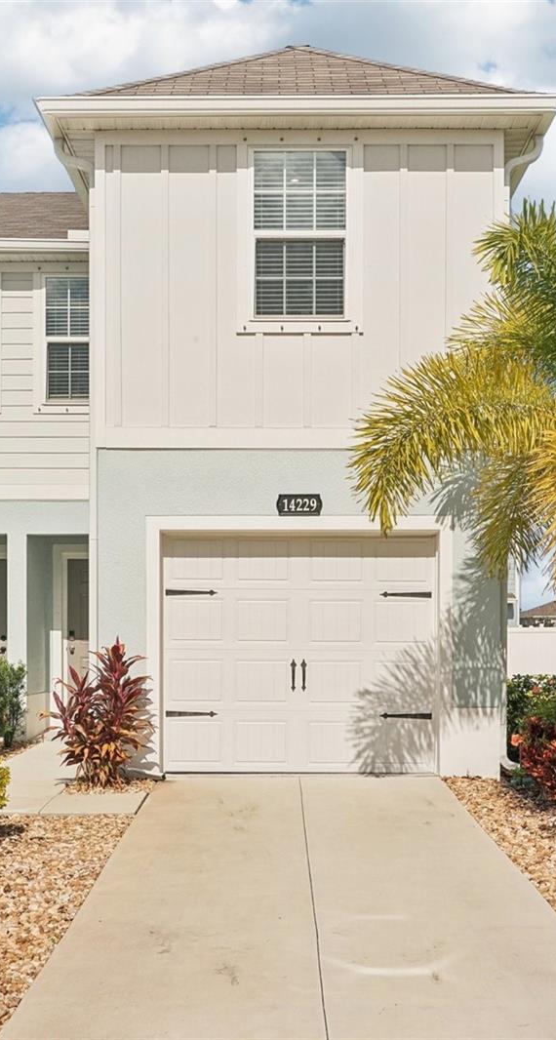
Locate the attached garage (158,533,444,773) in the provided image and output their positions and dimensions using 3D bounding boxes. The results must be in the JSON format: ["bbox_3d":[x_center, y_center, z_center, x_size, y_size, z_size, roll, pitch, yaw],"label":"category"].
[{"bbox_3d":[0.194,1.184,11.100,2.450,2.120,0.100,0,-3,0],"label":"attached garage"}]

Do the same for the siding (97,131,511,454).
[{"bbox_3d":[0.186,-2.007,10.950,3.600,2.760,0.140,0,-3,0],"label":"siding"}]

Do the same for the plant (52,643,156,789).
[{"bbox_3d":[-1.465,1.611,10.450,0.850,1.230,0.780,0,-3,0],"label":"plant"}]

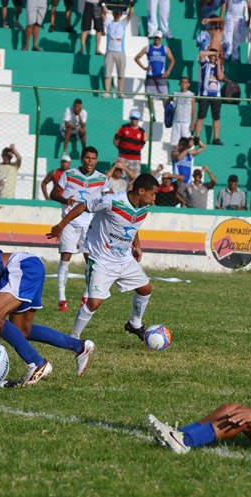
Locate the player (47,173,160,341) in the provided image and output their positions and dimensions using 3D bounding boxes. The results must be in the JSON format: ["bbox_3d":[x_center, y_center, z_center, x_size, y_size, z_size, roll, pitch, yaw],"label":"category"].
[{"bbox_3d":[-0.192,0.087,43.400,0.850,1.520,0.780,2,1,-40],"label":"player"}]

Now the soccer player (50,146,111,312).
[{"bbox_3d":[-0.460,-0.196,51.300,0.660,1.710,0.480,2,1,-6],"label":"soccer player"}]

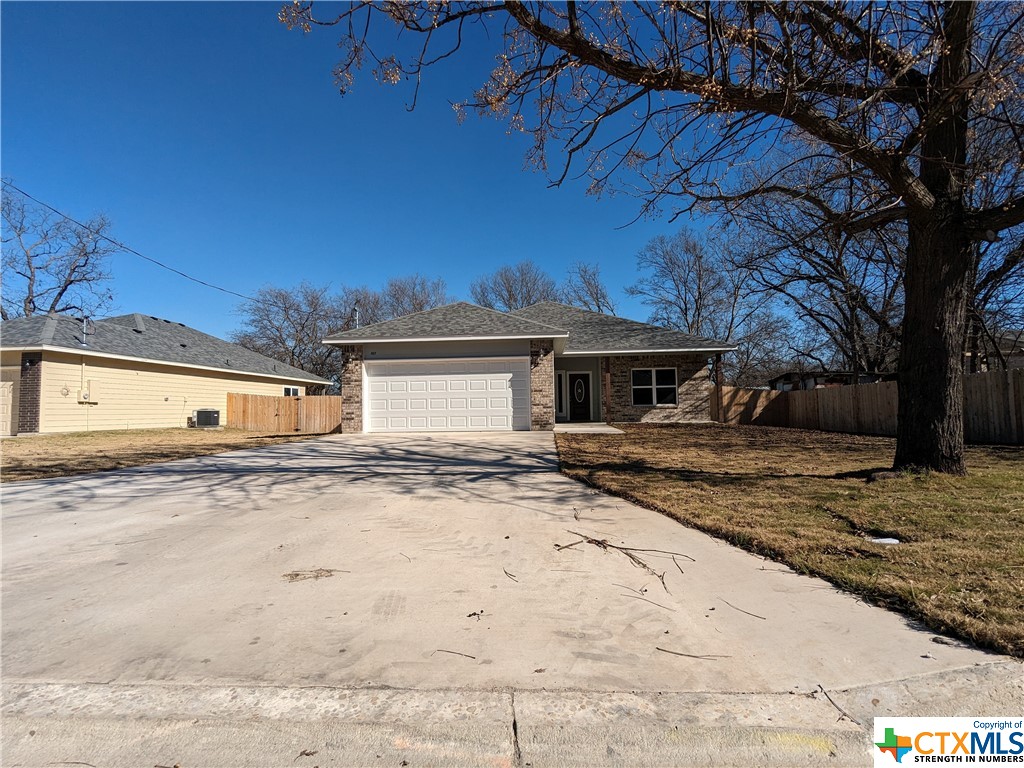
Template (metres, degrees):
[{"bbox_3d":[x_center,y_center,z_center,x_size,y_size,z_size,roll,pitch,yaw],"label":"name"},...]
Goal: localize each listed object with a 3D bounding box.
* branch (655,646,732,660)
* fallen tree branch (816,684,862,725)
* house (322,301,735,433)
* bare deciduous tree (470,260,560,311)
[{"bbox_3d":[1.077,1.606,2.804,0.431,0.018,0.070,-1,1,15],"label":"branch"},{"bbox_3d":[1.625,1.606,2.377,0.112,0.020,0.285,-1,1,12],"label":"fallen tree branch"},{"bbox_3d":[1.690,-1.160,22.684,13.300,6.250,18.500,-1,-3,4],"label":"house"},{"bbox_3d":[0.431,-4.239,45.363,9.153,15.441,8.281,-1,-3,4],"label":"bare deciduous tree"}]

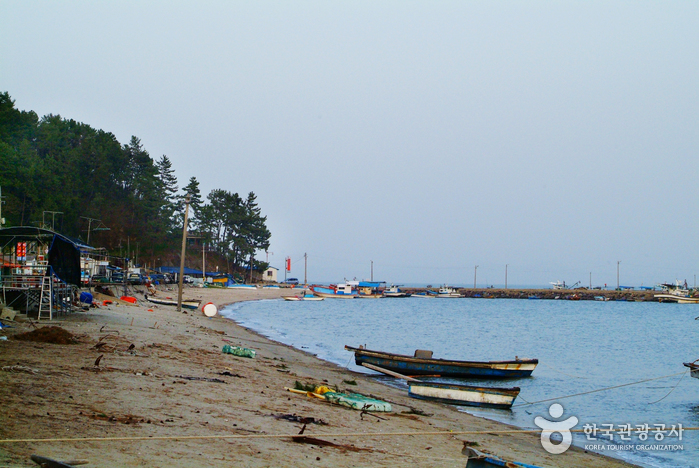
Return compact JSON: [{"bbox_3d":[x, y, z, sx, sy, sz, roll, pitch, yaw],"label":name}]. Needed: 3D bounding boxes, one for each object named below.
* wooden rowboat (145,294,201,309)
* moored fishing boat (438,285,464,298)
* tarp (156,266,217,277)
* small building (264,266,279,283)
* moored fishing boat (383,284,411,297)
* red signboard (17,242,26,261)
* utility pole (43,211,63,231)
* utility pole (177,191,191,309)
[{"bbox_3d":[-14.370,5.504,131.000,4.700,0.850,1.400,4,-1,16],"label":"wooden rowboat"},{"bbox_3d":[20.865,11.938,335.000,5.800,2.800,2.100,1,-2,-6],"label":"moored fishing boat"},{"bbox_3d":[-30.305,6.972,300.000,10.500,1.800,6.500,1,-2,-6],"label":"tarp"},{"bbox_3d":[-17.402,9.125,360.000,3.800,3.600,5.000,1,-2,-6],"label":"small building"},{"bbox_3d":[9.758,11.792,335.000,5.800,2.500,2.100,1,-2,-6],"label":"moored fishing boat"},{"bbox_3d":[-25.409,1.356,125.000,0.760,1.400,0.120,1,-2,-9],"label":"red signboard"},{"bbox_3d":[-26.644,1.303,145.000,1.750,6.800,0.250,1,-2,-6],"label":"utility pole"},{"bbox_3d":[-12.947,1.538,126.000,0.320,9.100,0.320,3,-2,0],"label":"utility pole"}]

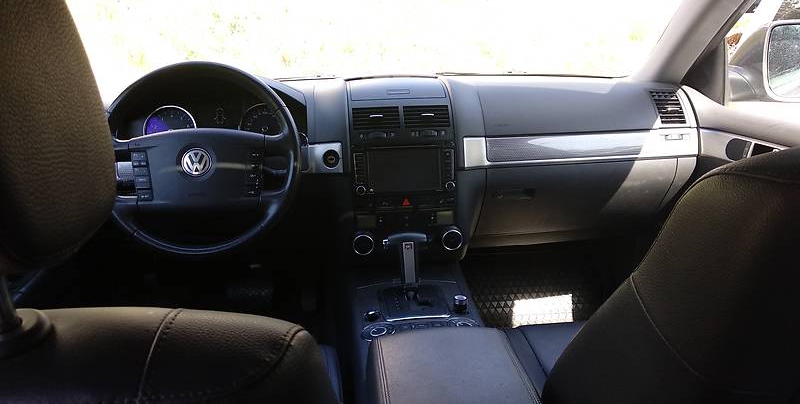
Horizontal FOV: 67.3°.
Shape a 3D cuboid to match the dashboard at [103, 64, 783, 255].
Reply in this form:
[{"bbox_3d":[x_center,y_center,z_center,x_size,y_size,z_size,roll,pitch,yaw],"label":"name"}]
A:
[{"bbox_3d":[0.005,-0.107,1.470,1.500,0.450,0.460,-3,17,-6],"label":"dashboard"}]

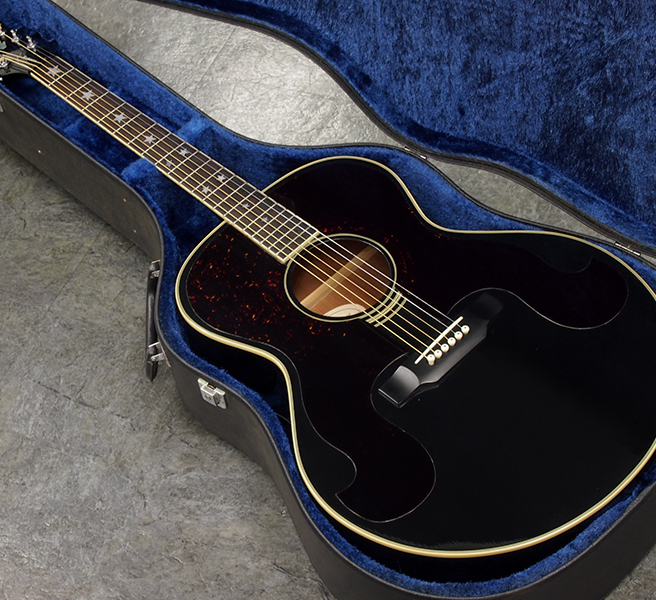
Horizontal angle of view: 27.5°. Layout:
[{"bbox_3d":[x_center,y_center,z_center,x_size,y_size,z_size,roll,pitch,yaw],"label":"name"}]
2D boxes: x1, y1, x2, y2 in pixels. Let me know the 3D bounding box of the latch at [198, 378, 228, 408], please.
[{"bbox_3d":[-0.118,0.097,1.355,0.033,0.027,0.009,28,61,25],"label":"latch"}]

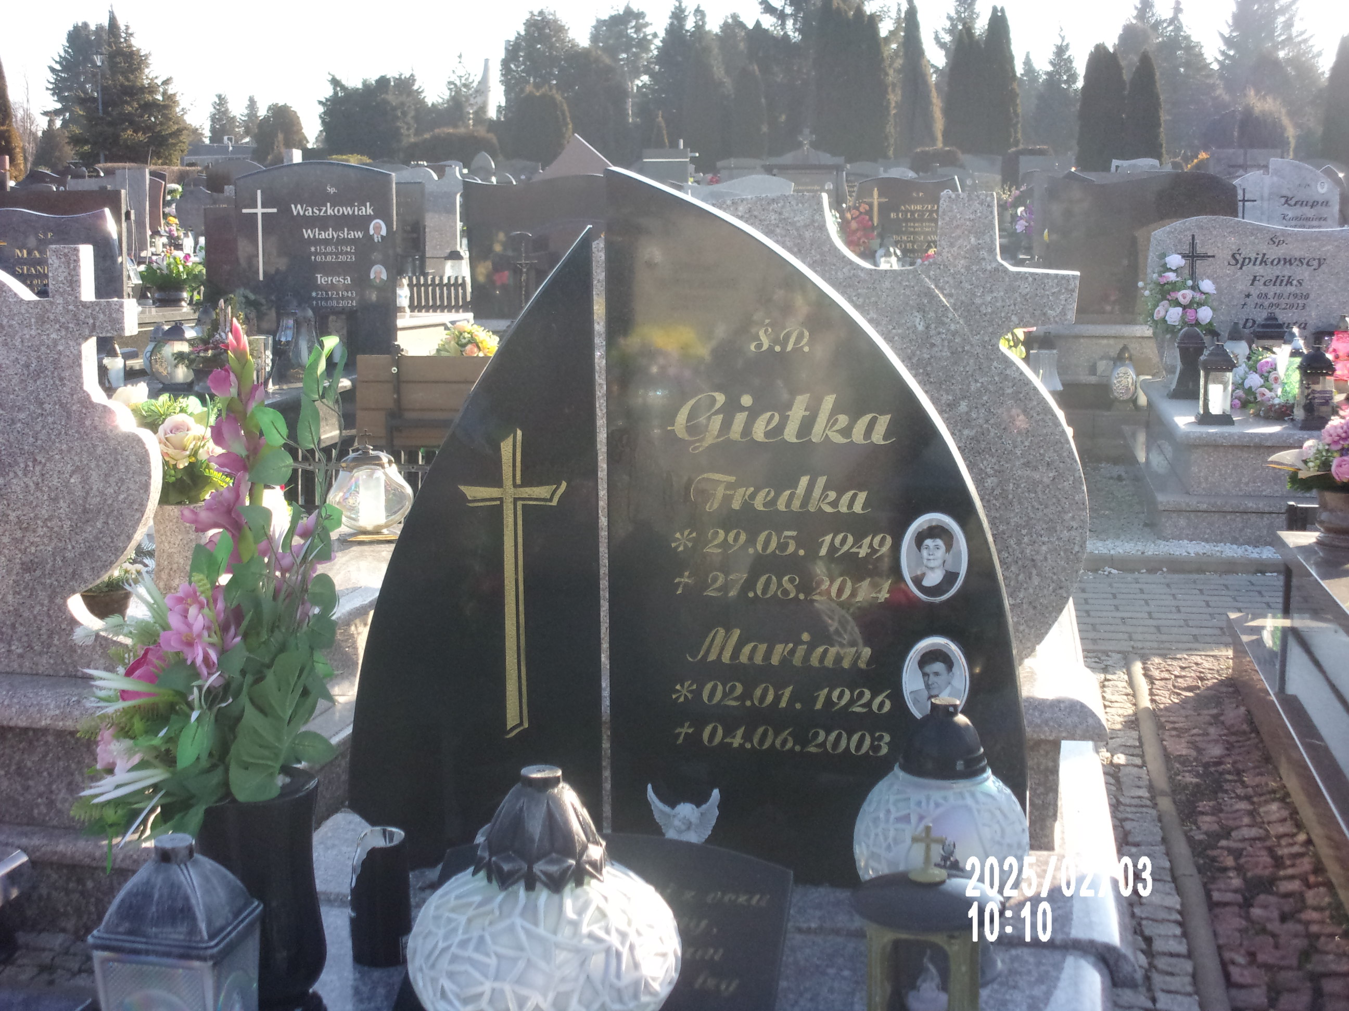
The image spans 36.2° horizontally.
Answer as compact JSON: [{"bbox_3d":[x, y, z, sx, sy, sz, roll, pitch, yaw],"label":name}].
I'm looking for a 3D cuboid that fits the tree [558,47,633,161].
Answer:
[{"bbox_3d":[-2.106,-9.980,54.668,1.993,4.240,1.993,0,9,0],"label":"tree"}]

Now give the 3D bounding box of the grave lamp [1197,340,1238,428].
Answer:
[{"bbox_3d":[2.146,-0.489,8.144,0.147,0.327,0.147,1,9,9],"label":"grave lamp"}]

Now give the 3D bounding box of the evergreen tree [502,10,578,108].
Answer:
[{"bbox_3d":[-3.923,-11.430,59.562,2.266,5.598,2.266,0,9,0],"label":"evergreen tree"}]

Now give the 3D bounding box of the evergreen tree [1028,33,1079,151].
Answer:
[{"bbox_3d":[13.699,-14.115,74.533,1.913,5.971,1.913,0,9,0],"label":"evergreen tree"}]

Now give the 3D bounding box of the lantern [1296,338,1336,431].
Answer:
[{"bbox_3d":[2.485,-0.468,7.973,0.162,0.345,0.162,1,9,9],"label":"lantern"}]

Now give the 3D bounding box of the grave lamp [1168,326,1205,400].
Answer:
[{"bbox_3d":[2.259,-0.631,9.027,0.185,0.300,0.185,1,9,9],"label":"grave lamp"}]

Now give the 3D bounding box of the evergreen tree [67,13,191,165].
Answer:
[{"bbox_3d":[-14.569,-10.362,54.594,3.283,5.192,3.283,0,9,0],"label":"evergreen tree"}]

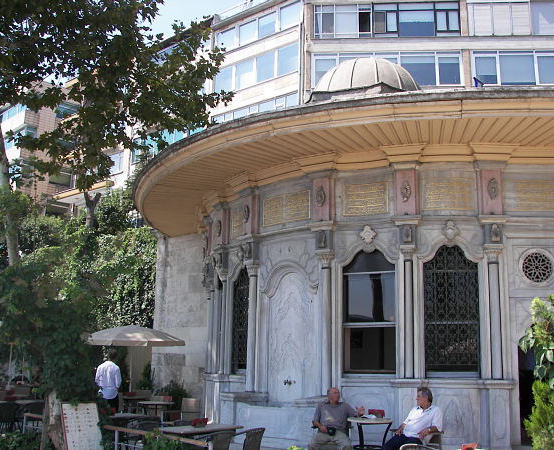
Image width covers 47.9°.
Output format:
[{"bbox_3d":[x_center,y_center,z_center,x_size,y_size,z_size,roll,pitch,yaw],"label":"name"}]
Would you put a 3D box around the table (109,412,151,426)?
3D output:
[{"bbox_3d":[-2.017,3.062,8.727,0.640,0.730,0.640,-8,-15,37],"label":"table"}]

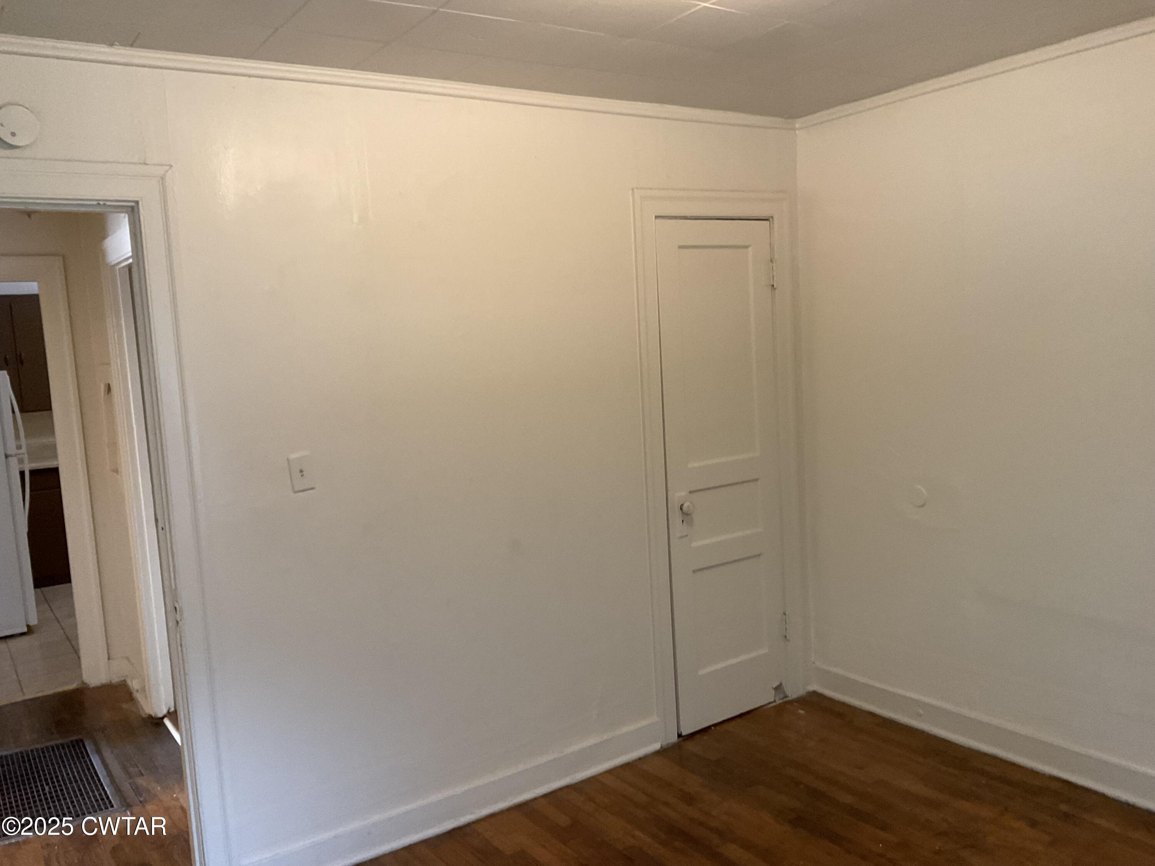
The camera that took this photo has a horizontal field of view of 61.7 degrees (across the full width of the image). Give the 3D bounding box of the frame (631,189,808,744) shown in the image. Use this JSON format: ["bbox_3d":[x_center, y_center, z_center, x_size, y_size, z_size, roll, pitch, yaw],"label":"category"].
[{"bbox_3d":[0.599,0.119,3.951,0.855,2.167,0.080,-8,7,-34],"label":"frame"}]

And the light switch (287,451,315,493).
[{"bbox_3d":[-0.838,0.120,2.935,0.070,0.114,0.014,-8,7,-34],"label":"light switch"}]

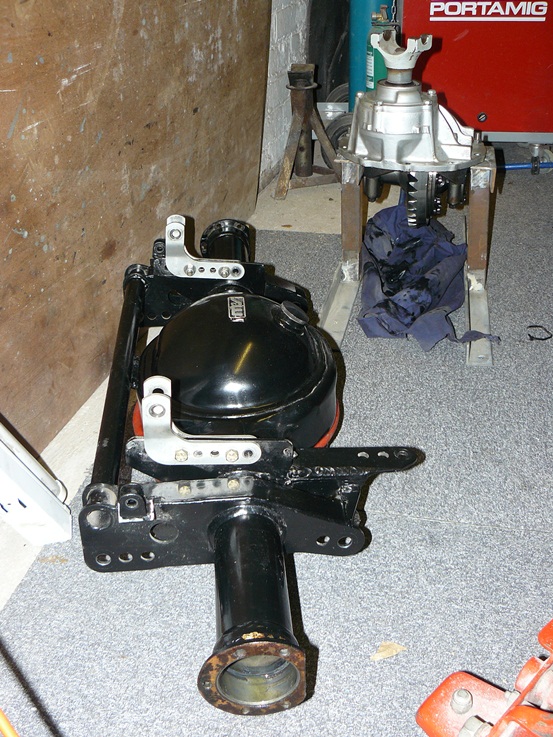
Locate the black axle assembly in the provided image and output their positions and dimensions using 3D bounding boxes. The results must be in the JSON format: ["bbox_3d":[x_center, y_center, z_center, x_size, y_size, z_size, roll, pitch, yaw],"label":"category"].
[{"bbox_3d":[-0.055,-0.037,1.225,0.430,0.246,1.150,-4,32,-3],"label":"black axle assembly"}]

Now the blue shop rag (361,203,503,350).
[{"bbox_3d":[0.310,-0.210,1.599,0.275,0.120,0.460,2,32,7],"label":"blue shop rag"}]

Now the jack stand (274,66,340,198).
[{"bbox_3d":[0.092,-0.682,2.179,0.220,0.330,0.215,-6,32,-6],"label":"jack stand"}]

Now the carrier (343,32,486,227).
[{"bbox_3d":[0.276,-0.468,1.550,0.305,0.385,0.300,3,32,9],"label":"carrier"}]

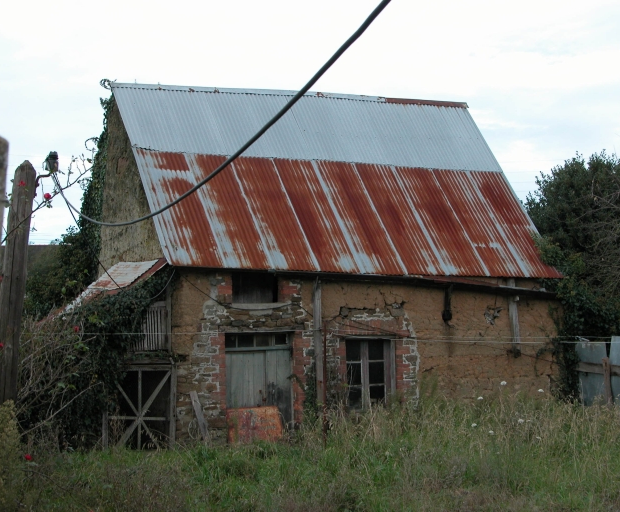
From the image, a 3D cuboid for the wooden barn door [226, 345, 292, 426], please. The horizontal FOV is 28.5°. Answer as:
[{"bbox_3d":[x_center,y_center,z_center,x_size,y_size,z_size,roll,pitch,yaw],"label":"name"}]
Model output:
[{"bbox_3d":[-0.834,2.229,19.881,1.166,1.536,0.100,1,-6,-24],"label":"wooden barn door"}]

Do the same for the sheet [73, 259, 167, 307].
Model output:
[{"bbox_3d":[-3.250,0.488,19.668,1.300,0.750,2.000,1,-6,-24],"label":"sheet"}]

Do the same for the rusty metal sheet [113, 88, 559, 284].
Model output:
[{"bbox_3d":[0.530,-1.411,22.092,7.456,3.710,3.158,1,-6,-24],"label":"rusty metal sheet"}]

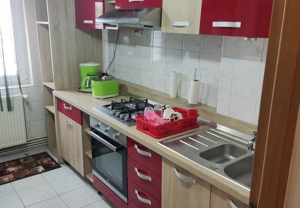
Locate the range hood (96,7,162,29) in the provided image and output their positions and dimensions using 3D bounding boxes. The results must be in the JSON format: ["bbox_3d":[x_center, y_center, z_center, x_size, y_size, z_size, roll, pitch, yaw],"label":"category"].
[{"bbox_3d":[-0.055,-0.655,2.222,0.505,0.143,0.599,-10,19,-37],"label":"range hood"}]

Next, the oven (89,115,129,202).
[{"bbox_3d":[-0.147,0.409,2.600,0.550,0.583,0.596,-10,19,-37],"label":"oven"}]

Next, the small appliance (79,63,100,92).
[{"bbox_3d":[-0.629,-0.276,3.005,0.171,0.275,0.217,-10,19,-37],"label":"small appliance"}]

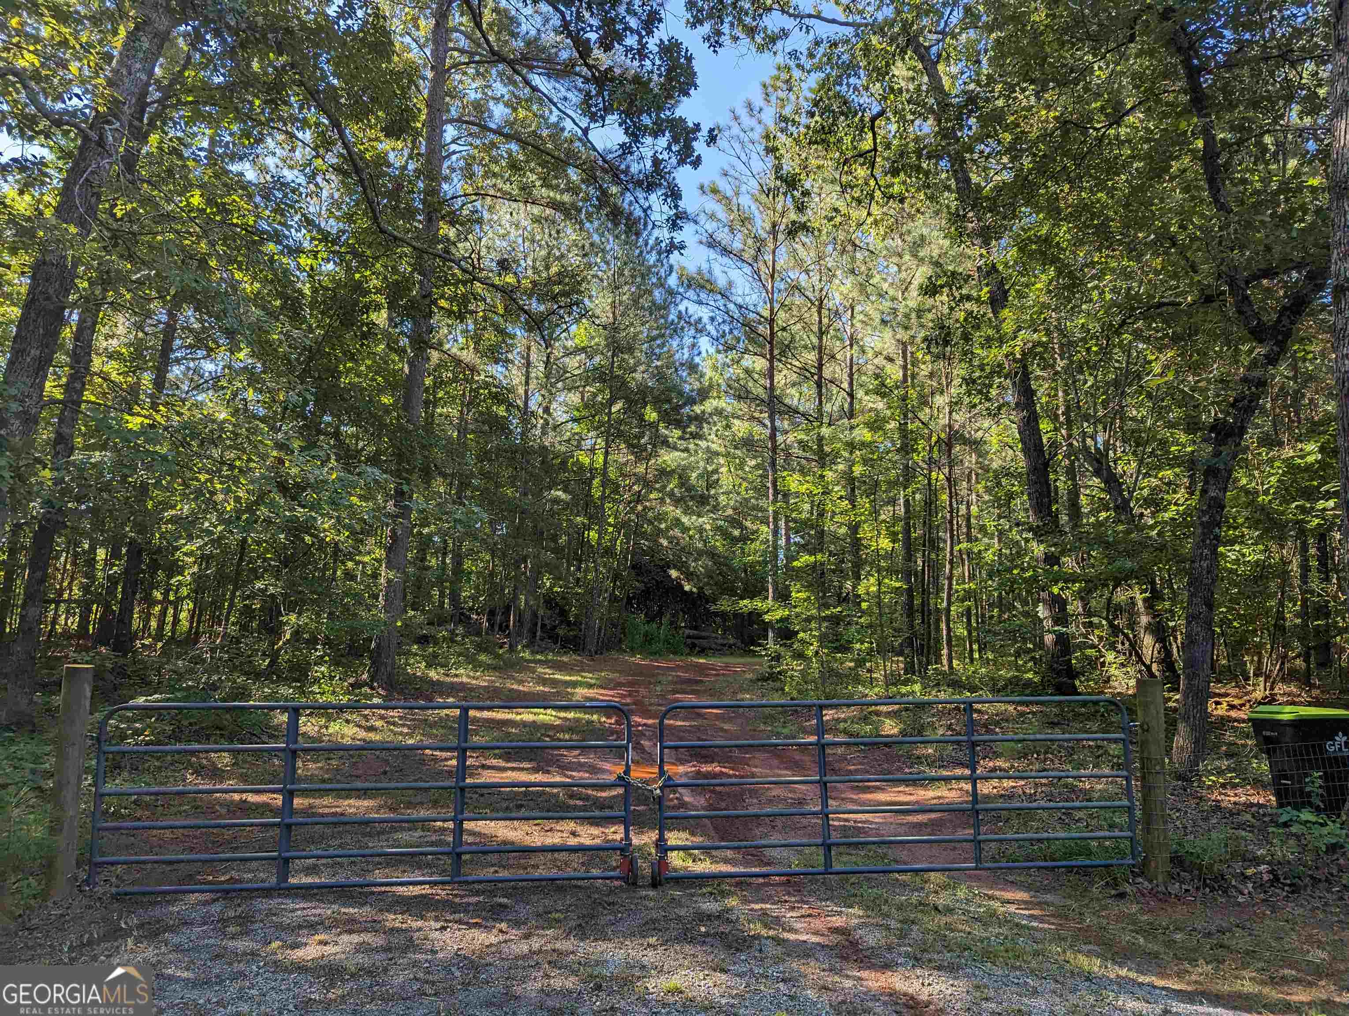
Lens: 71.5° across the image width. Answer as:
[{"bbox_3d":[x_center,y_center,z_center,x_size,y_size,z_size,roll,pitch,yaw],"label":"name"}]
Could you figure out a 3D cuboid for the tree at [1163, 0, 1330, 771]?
[{"bbox_3d":[6.950,-1.591,11.569,2.000,9.500,1.400,-4,-8,31],"label":"tree"}]

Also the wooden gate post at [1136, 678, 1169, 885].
[{"bbox_3d":[3.678,2.092,7.222,0.175,1.530,0.175,0,-7,0],"label":"wooden gate post"}]

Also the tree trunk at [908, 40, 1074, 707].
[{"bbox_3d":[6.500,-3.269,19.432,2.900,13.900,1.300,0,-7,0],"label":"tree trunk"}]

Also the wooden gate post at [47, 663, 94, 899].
[{"bbox_3d":[-4.050,1.816,6.291,0.170,1.520,0.170,0,-7,0],"label":"wooden gate post"}]

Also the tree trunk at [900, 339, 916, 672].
[{"bbox_3d":[5.684,-0.183,22.997,0.300,8.300,0.300,0,-7,0],"label":"tree trunk"}]

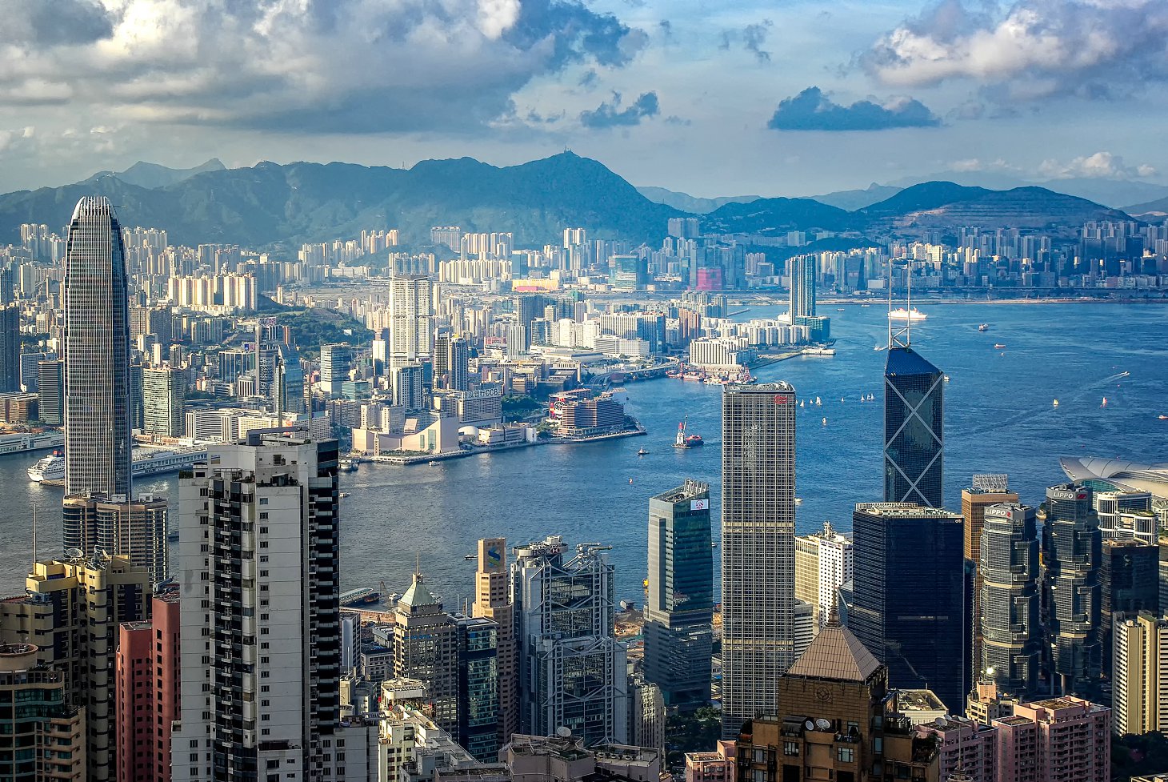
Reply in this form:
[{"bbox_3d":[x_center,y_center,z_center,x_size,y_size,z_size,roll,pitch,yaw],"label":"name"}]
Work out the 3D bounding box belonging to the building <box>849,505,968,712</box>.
[{"bbox_3d":[211.600,178.200,1270.900,59.000,203.000,44.000,-1,5,-9],"label":"building"}]

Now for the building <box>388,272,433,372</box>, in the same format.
[{"bbox_3d":[-323.000,-90.300,3651.600,78.000,257.000,38.000,0,4,-4],"label":"building"}]

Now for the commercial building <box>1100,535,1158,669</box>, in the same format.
[{"bbox_3d":[442.900,189.000,1585.800,40.000,134.000,32.000,-1,5,-10],"label":"commercial building"}]

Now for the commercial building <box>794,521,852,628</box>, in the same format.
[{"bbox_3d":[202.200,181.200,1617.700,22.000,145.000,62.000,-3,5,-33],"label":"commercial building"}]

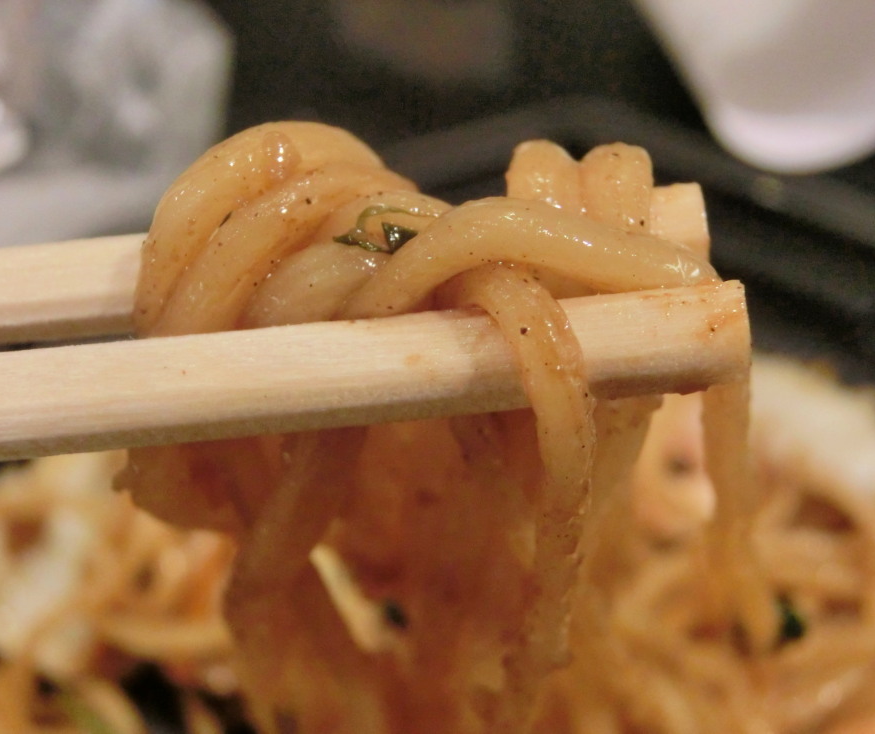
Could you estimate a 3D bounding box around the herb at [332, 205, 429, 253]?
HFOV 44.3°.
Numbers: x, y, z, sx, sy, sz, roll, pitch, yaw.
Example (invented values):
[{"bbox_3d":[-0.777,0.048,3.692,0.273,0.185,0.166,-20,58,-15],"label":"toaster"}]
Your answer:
[{"bbox_3d":[-0.004,-0.009,0.068,0.006,0.002,0.003,0,26,0],"label":"herb"}]

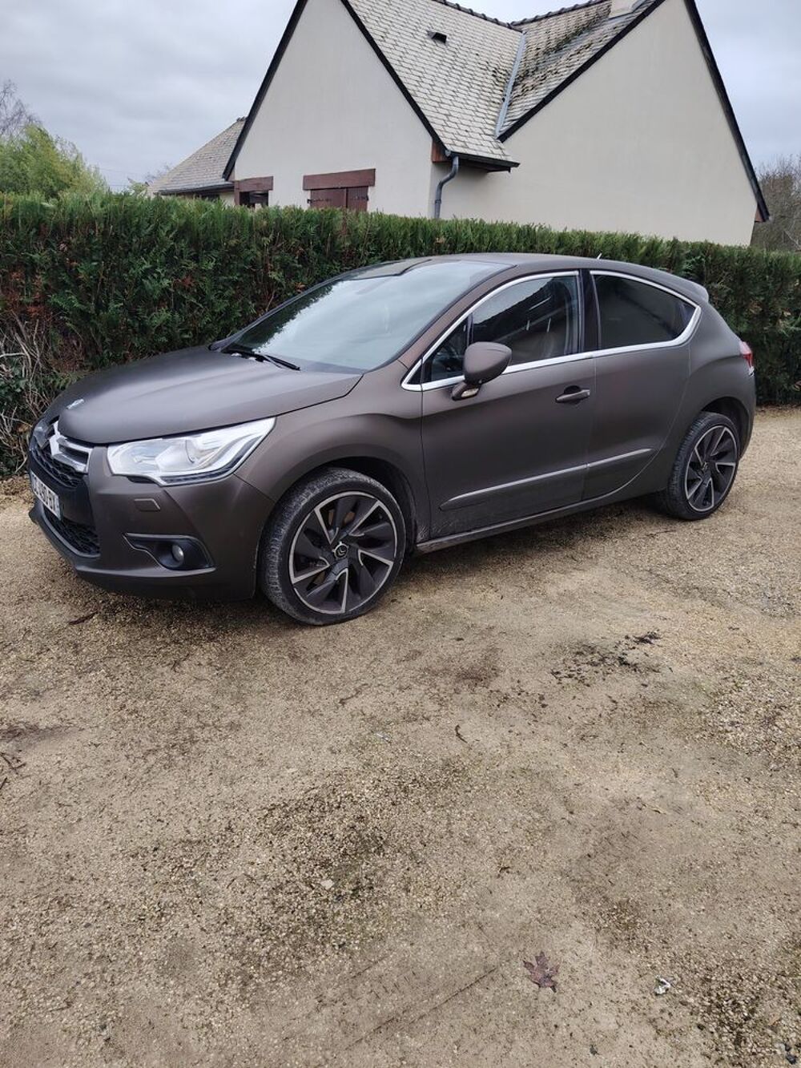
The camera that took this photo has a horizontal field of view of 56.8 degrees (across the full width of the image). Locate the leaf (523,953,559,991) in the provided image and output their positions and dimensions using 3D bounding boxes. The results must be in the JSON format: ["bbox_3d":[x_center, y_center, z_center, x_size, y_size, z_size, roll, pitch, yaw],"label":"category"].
[{"bbox_3d":[0.307,0.942,1.603,0.078,0.014,0.098,-1,19,-7],"label":"leaf"}]

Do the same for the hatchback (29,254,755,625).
[{"bbox_3d":[0.232,-0.780,4.241,4.275,1.535,1.980,-13,23,-34],"label":"hatchback"}]

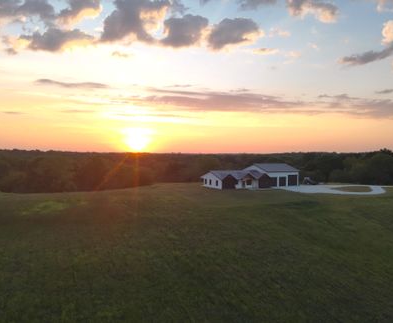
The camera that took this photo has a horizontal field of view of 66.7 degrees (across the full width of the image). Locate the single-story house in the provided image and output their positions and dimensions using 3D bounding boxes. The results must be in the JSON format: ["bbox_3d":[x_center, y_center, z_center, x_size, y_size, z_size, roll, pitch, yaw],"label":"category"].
[{"bbox_3d":[16.500,4.220,91.400,26.900,6.800,14.100,-1,2,-25],"label":"single-story house"}]

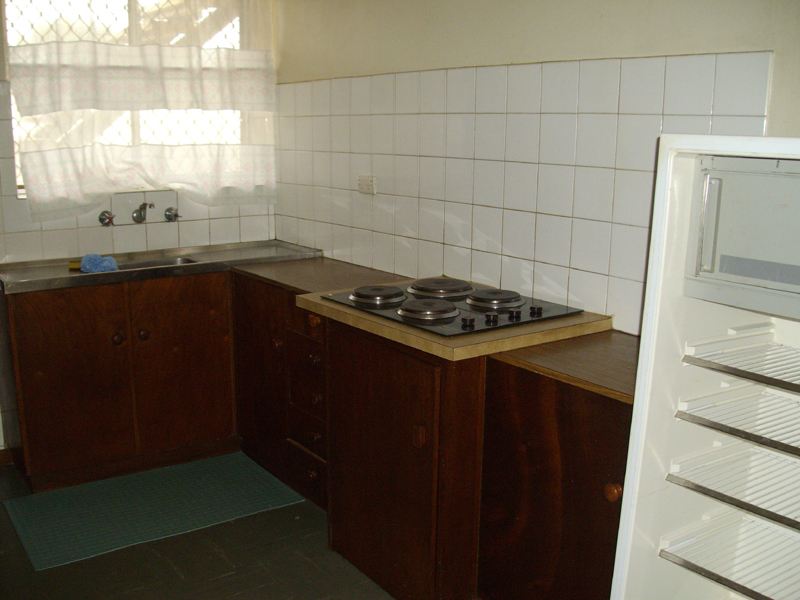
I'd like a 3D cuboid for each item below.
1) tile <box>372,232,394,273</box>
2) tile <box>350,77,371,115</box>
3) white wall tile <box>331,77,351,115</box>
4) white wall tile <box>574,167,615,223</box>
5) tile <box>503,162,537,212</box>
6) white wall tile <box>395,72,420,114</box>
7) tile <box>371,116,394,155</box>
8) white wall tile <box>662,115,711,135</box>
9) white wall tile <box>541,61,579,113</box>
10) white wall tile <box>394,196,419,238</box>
[{"bbox_3d":[-0.064,-0.190,3.328,0.010,0.151,0.150,-8,15,-36],"label":"tile"},{"bbox_3d":[-0.149,-0.817,3.327,0.010,0.151,0.150,-8,15,-36],"label":"tile"},{"bbox_3d":[-0.240,-0.839,3.437,0.008,0.151,0.151,-8,15,-36],"label":"white wall tile"},{"bbox_3d":[0.567,-0.309,2.419,0.008,0.151,0.151,-8,15,-36],"label":"white wall tile"},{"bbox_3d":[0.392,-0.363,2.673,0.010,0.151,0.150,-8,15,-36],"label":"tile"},{"bbox_3d":[0.032,-0.760,3.084,0.010,0.151,0.150,-8,15,-36],"label":"white wall tile"},{"bbox_3d":[-0.060,-0.642,3.239,0.010,0.151,0.150,-8,15,-36],"label":"tile"},{"bbox_3d":[0.742,-0.403,2.151,0.008,0.151,0.151,-8,15,-36],"label":"white wall tile"},{"bbox_3d":[0.477,-0.631,2.477,0.008,0.151,0.151,-8,15,-36],"label":"white wall tile"},{"bbox_3d":[0.028,-0.316,3.182,0.010,0.151,0.150,-8,15,-36],"label":"white wall tile"}]

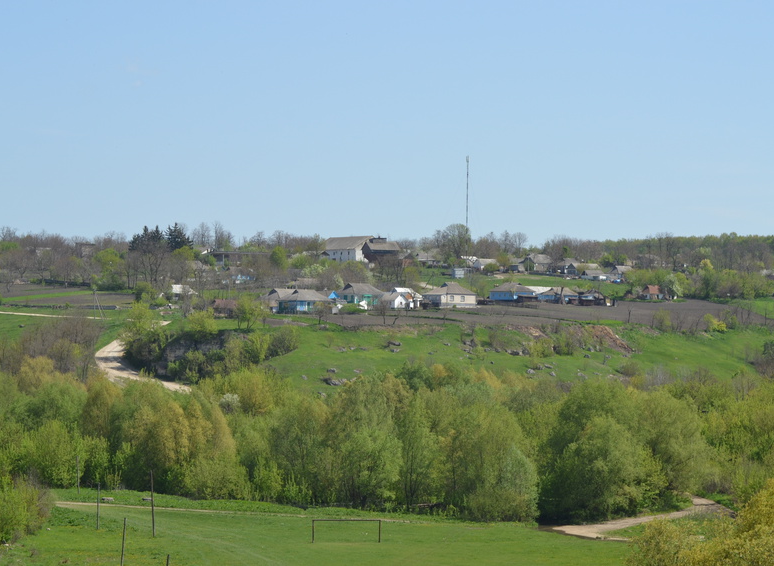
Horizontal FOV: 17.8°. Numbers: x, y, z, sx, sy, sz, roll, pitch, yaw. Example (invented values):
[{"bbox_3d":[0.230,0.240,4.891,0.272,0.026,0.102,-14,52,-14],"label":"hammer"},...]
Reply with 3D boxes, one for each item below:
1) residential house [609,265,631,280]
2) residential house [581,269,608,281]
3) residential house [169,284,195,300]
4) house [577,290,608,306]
[{"bbox_3d":[75.480,-3.290,800.000,6.800,5.000,6.200,0,0,-32],"label":"residential house"},{"bbox_3d":[63.219,-2.437,755.000,7.600,3.800,5.400,0,0,-25],"label":"residential house"},{"bbox_3d":[-57.480,2.880,700.000,7.300,4.700,6.300,0,0,-12],"label":"residential house"},{"bbox_3d":[52.940,4.080,640.000,6.700,4.200,6.000,0,0,-25],"label":"house"}]

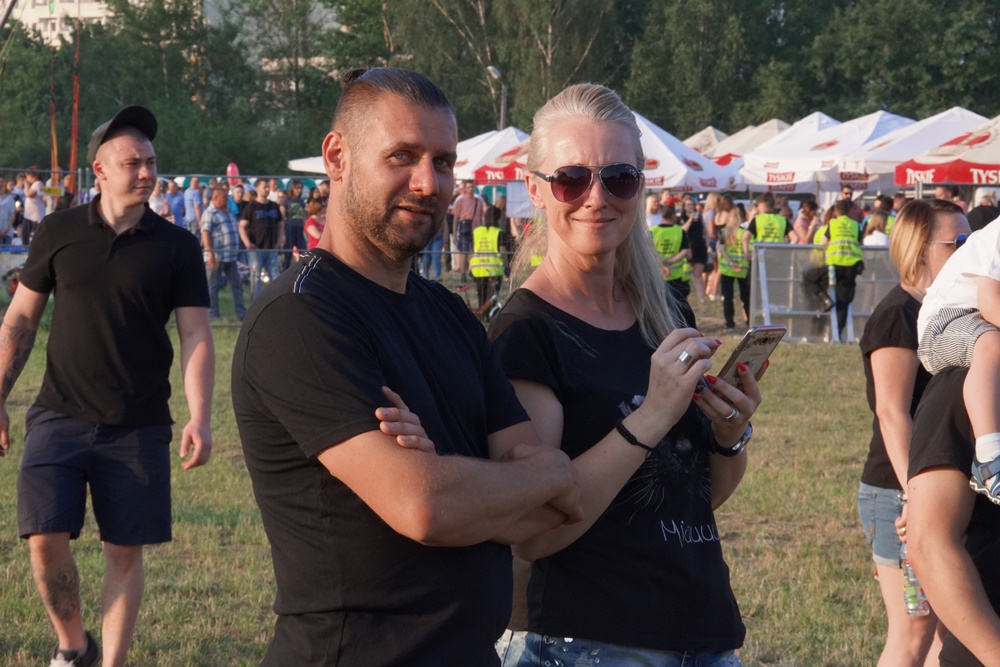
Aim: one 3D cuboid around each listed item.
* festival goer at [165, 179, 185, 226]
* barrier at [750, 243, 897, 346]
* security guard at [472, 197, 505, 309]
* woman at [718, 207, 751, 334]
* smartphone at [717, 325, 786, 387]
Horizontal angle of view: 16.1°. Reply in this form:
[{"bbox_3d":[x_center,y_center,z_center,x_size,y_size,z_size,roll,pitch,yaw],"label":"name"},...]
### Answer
[{"bbox_3d":[-5.942,-1.920,64.500,0.480,1.750,0.320,1,2,18],"label":"festival goer"},{"bbox_3d":[3.892,-0.474,41.300,2.000,1.180,0.800,0,2,-12],"label":"barrier"},{"bbox_3d":[-0.157,-0.934,48.028,0.500,1.630,0.360,1,2,-11],"label":"security guard"},{"bbox_3d":[3.071,-0.846,46.300,0.440,1.630,0.380,-1,2,-20],"label":"woman"},{"bbox_3d":[0.329,0.045,4.750,0.071,0.145,0.008,-3,44,-46],"label":"smartphone"}]

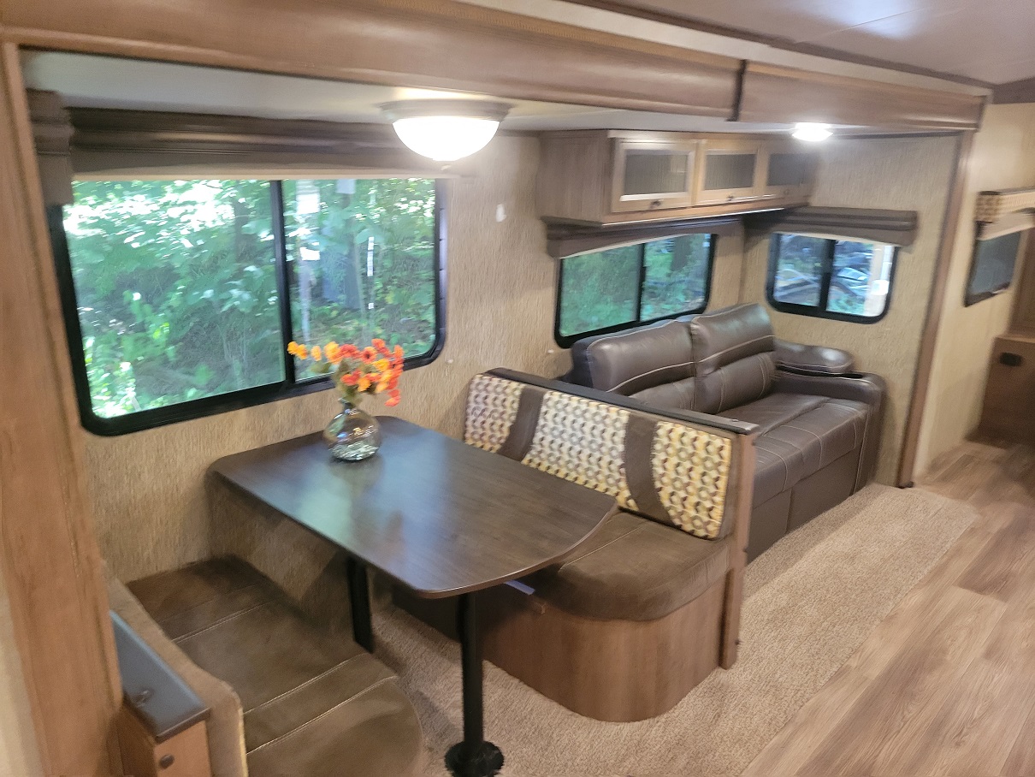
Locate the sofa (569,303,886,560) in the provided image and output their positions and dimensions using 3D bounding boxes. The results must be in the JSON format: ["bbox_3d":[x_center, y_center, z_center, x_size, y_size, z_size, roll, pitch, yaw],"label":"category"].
[{"bbox_3d":[0.901,0.168,3.501,0.890,0.890,1.770,15,22,41],"label":"sofa"}]

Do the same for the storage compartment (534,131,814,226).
[{"bbox_3d":[0.786,-0.969,3.515,0.334,0.341,1.707,15,22,41],"label":"storage compartment"}]

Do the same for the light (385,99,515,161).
[{"bbox_3d":[-0.160,-0.578,1.760,0.290,0.122,0.290,1,16,0],"label":"light"}]

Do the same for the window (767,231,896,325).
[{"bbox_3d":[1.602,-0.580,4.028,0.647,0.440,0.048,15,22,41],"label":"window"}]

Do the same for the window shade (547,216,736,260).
[{"bbox_3d":[0.655,-0.739,3.625,0.090,0.159,1.526,15,22,41],"label":"window shade"}]

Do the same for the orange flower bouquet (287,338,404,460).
[{"bbox_3d":[-0.501,0.031,2.272,0.333,0.335,0.250,-3,17,-12],"label":"orange flower bouquet"}]

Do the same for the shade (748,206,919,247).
[{"bbox_3d":[1.584,-0.826,3.929,0.821,0.172,0.090,15,22,41],"label":"shade"}]

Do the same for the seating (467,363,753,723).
[{"bbox_3d":[0.126,0.455,2.616,1.118,0.827,0.583,15,22,41],"label":"seating"}]

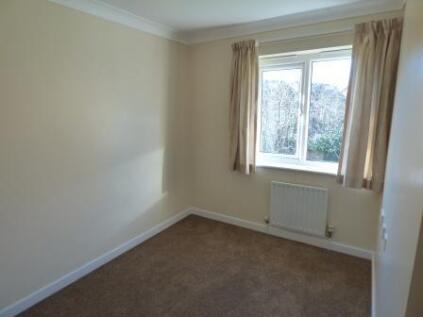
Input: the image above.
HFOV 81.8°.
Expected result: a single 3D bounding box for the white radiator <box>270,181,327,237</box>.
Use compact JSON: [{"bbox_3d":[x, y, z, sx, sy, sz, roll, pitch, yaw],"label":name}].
[{"bbox_3d":[0.933,0.531,2.628,0.565,0.515,0.090,6,12,31],"label":"white radiator"}]

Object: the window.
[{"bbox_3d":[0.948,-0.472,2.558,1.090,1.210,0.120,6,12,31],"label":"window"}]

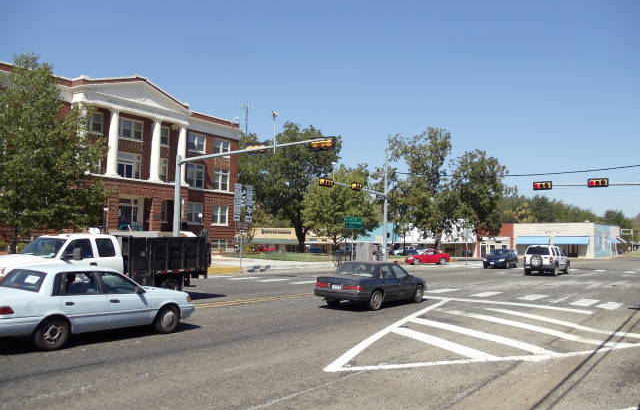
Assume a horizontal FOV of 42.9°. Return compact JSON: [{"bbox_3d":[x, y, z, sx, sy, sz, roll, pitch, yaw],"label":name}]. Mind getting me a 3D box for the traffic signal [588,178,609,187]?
[{"bbox_3d":[17.644,-1.393,51.500,1.250,0.530,0.300,-1,-3,27],"label":"traffic signal"}]

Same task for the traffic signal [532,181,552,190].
[{"bbox_3d":[15.207,-1.303,55.500,1.320,0.580,0.380,-1,-3,30],"label":"traffic signal"}]

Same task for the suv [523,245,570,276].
[{"bbox_3d":[14.050,3.440,50.048,1.830,1.820,4.450,-1,-3,30],"label":"suv"}]

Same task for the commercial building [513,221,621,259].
[{"bbox_3d":[42.981,6.311,138.626,12.100,5.200,30.000,-1,-3,27],"label":"commercial building"}]

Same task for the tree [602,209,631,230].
[{"bbox_3d":[65.859,6.295,180.275,7.500,10.500,7.500,0,-3,0],"label":"tree"}]

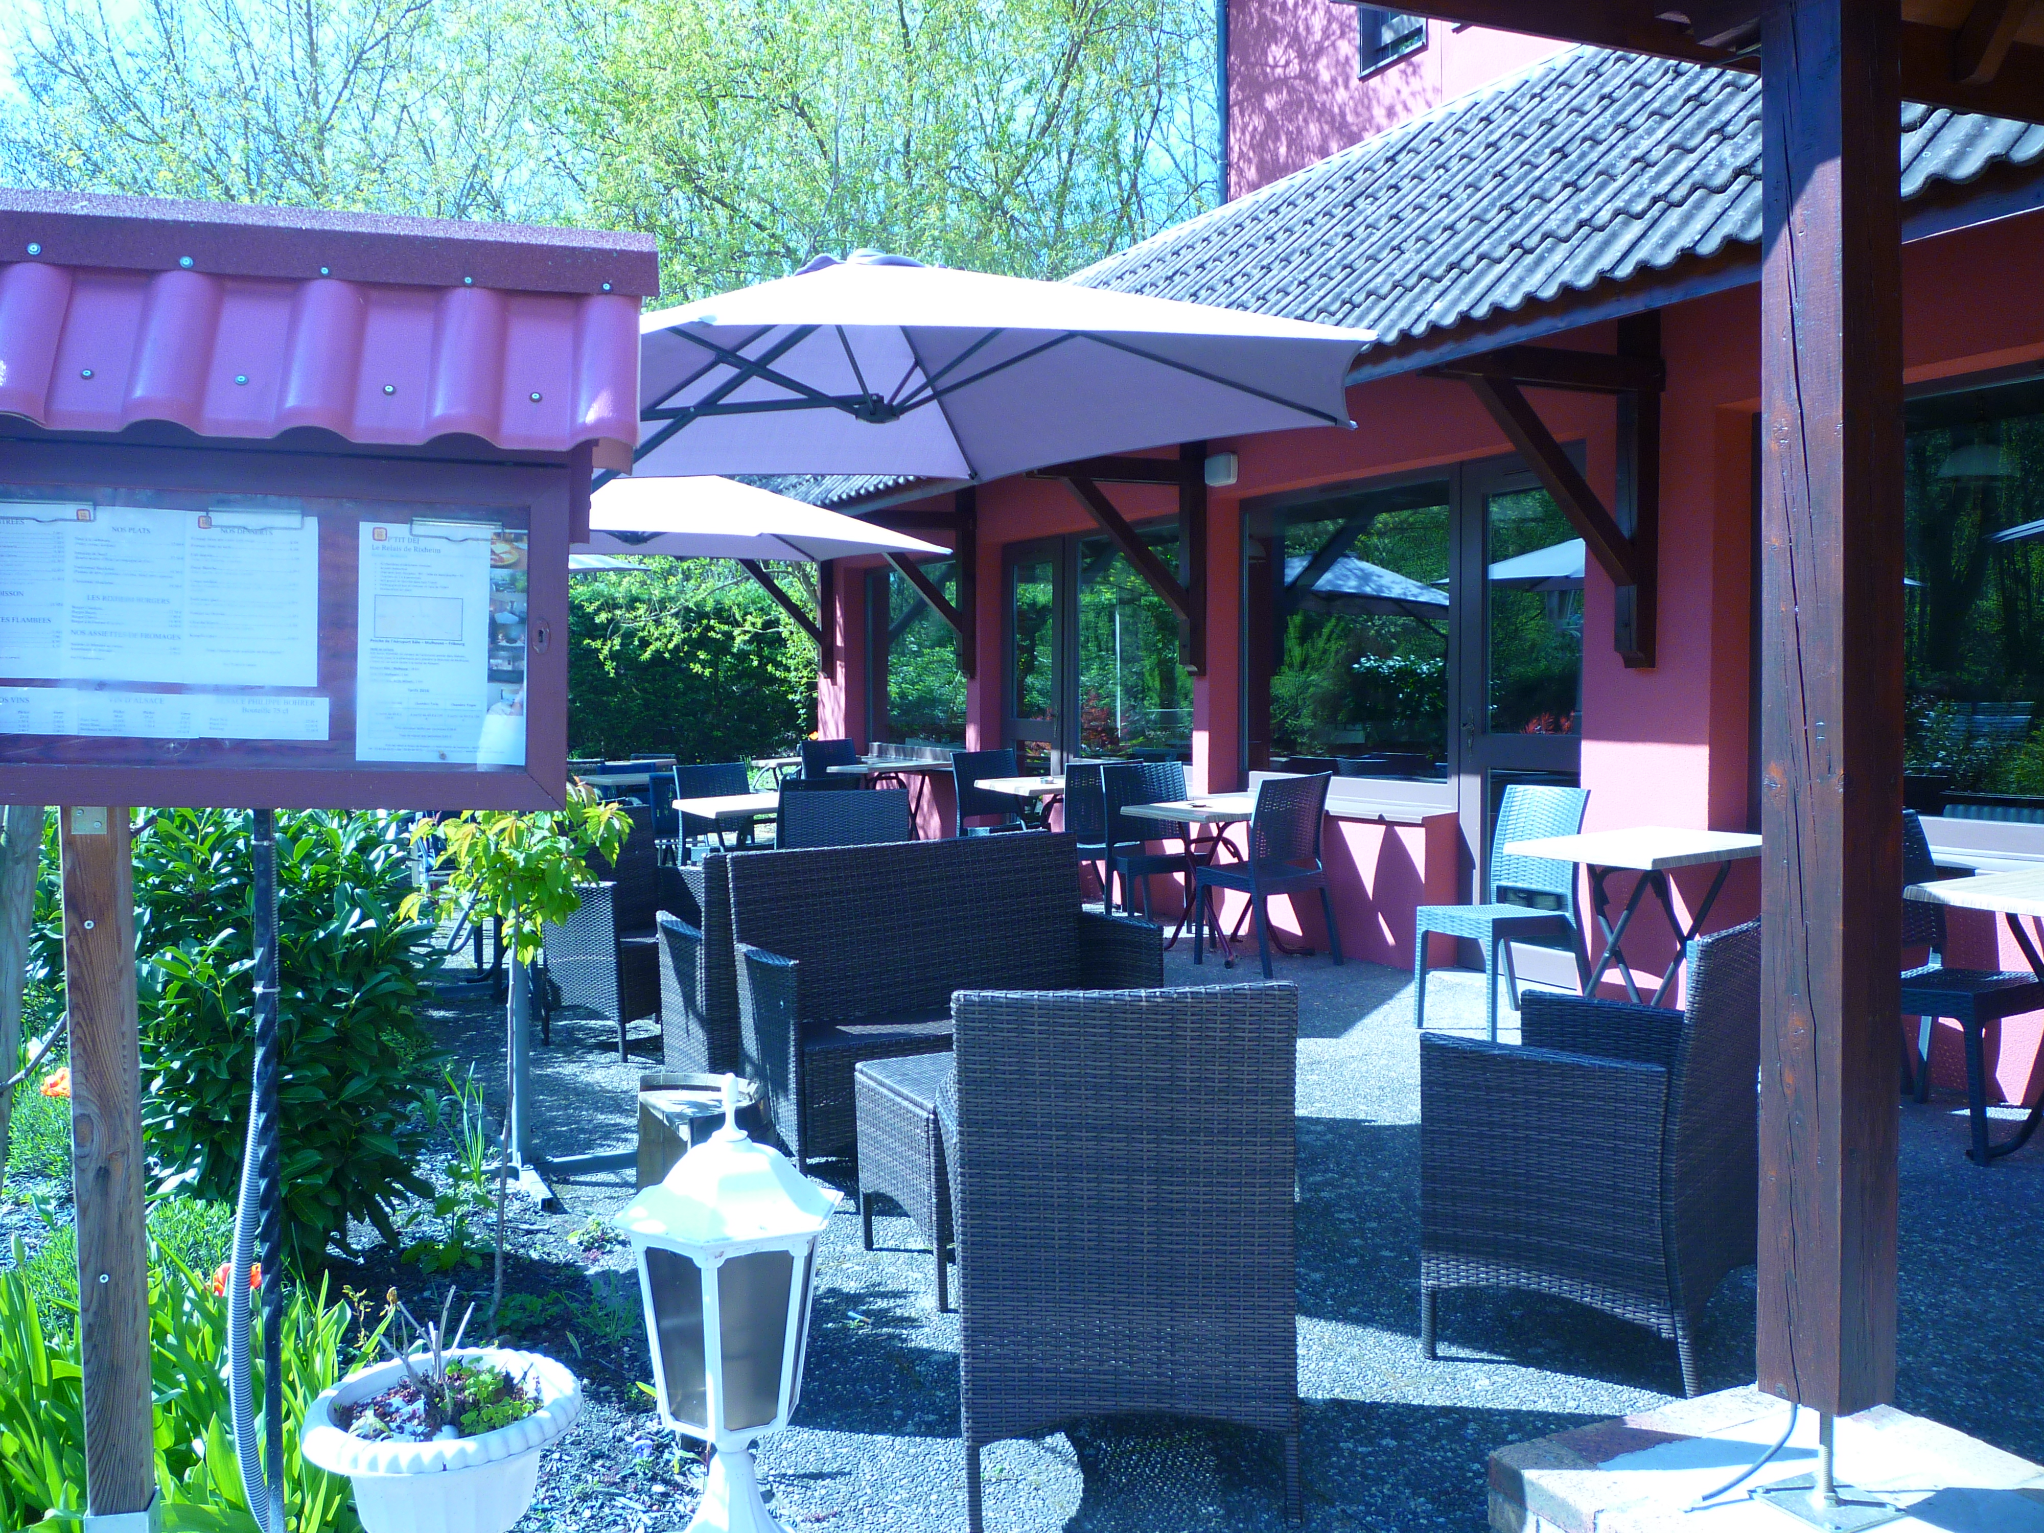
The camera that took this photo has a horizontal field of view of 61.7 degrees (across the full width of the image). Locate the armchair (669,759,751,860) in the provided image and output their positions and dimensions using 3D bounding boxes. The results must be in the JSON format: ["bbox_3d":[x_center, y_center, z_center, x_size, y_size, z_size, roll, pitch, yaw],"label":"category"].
[{"bbox_3d":[-1.583,0.413,9.225,0.460,0.870,0.530,-1,3,-29],"label":"armchair"}]

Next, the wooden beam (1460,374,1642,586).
[{"bbox_3d":[1.938,-1.008,6.215,1.060,0.100,0.100,47,-19,-22],"label":"wooden beam"}]

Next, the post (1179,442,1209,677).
[{"bbox_3d":[1.020,-1.274,10.152,0.121,1.459,0.121,-1,3,-25],"label":"post"}]

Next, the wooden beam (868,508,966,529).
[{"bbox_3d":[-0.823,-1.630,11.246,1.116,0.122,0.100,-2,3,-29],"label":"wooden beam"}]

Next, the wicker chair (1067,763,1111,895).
[{"bbox_3d":[0.394,0.427,9.849,0.475,0.889,0.556,-1,3,-19],"label":"wicker chair"}]

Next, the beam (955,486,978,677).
[{"bbox_3d":[-0.376,-1.255,11.505,0.106,1.350,0.105,-2,3,-29],"label":"beam"}]

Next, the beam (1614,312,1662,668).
[{"bbox_3d":[2.352,-1.071,6.537,0.106,1.393,0.105,-2,3,-29],"label":"beam"}]

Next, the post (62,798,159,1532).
[{"bbox_3d":[-1.122,0.463,2.100,0.072,0.910,0.072,0,3,-9],"label":"post"}]

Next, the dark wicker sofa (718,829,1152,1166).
[{"bbox_3d":[-0.193,0.643,4.661,1.120,0.825,0.530,-1,3,-31],"label":"dark wicker sofa"}]

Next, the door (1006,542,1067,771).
[{"bbox_3d":[0.091,-0.507,12.868,0.091,2.424,1.010,-1,3,-25],"label":"door"}]

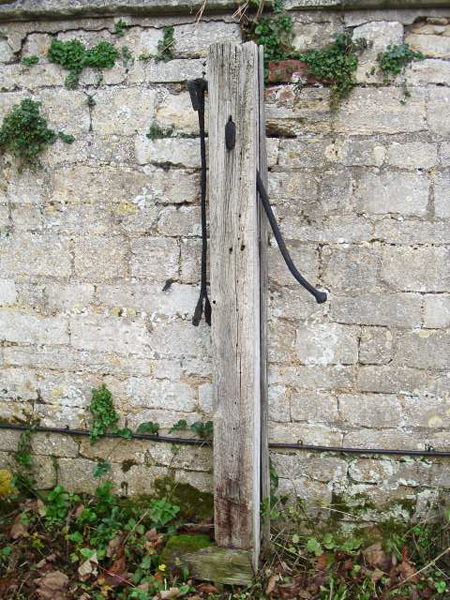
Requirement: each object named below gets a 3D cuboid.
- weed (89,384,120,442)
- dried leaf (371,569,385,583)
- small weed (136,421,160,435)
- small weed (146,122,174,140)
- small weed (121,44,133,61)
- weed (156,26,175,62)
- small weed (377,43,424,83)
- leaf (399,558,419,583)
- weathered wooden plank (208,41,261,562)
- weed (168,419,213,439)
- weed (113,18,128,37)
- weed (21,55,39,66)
[{"bbox_3d":[-0.531,0.500,3.138,0.112,0.232,0.090,1,9,8],"label":"weed"},{"bbox_3d":[0.574,1.036,2.674,0.044,0.028,0.040,2,12,8],"label":"dried leaf"},{"bbox_3d":[-0.307,0.511,2.851,0.090,0.043,0.040,2,12,8],"label":"small weed"},{"bbox_3d":[-0.265,-0.695,2.932,0.101,0.065,0.070,1,9,8],"label":"small weed"},{"bbox_3d":[-0.355,-0.893,2.565,0.038,0.053,0.030,2,12,8],"label":"small weed"},{"bbox_3d":[-0.244,-1.037,2.877,0.065,0.132,0.070,1,9,8],"label":"weed"},{"bbox_3d":[0.596,-0.806,2.412,0.150,0.122,0.080,2,12,8],"label":"small weed"},{"bbox_3d":[0.664,0.980,2.575,0.060,0.044,0.080,1,9,8],"label":"leaf"},{"bbox_3d":[0.035,0.063,2.502,0.159,1.832,0.070,2,12,8],"label":"weathered wooden plank"},{"bbox_3d":[-0.150,0.560,3.103,0.182,0.059,0.070,1,9,8],"label":"weed"},{"bbox_3d":[-0.373,-0.973,2.538,0.049,0.062,0.045,2,11,9],"label":"weed"},{"bbox_3d":[-0.818,-1.002,2.974,0.056,0.038,0.050,1,9,8],"label":"weed"}]

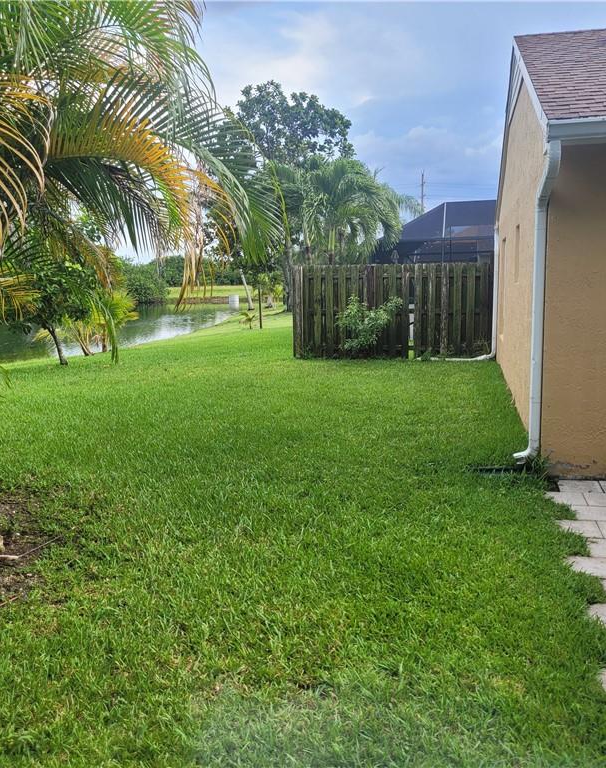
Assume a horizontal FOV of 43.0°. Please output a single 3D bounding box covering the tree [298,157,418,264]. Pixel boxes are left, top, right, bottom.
[{"bbox_3d":[1.461,-3.809,21.000,3.300,4.700,3.200,-1,8,0],"label":"tree"}]

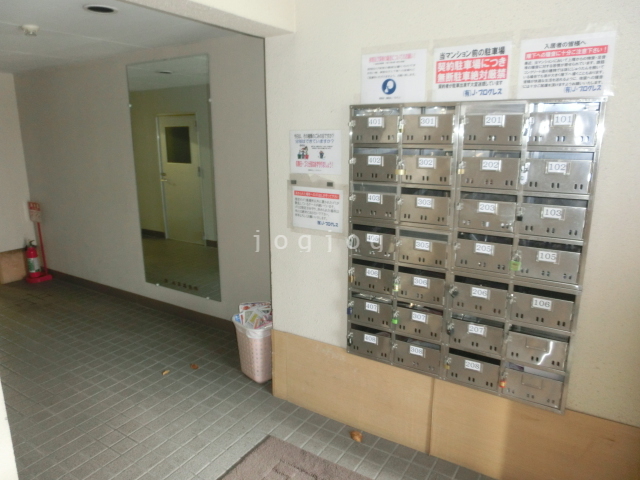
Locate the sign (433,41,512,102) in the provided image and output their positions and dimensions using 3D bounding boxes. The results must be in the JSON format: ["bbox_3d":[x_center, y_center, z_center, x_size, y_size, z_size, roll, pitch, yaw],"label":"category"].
[{"bbox_3d":[0.602,-0.669,1.776,0.300,0.210,0.010,8,15,31],"label":"sign"}]

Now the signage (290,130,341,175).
[{"bbox_3d":[-0.025,-0.437,2.225,0.300,0.210,0.010,8,15,31],"label":"signage"}]

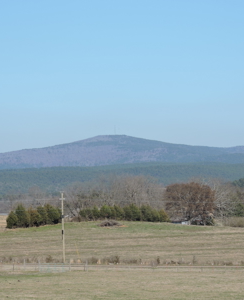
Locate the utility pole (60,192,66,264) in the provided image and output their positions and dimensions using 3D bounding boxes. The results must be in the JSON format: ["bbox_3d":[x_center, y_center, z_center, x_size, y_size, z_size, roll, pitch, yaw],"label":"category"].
[{"bbox_3d":[-8.610,11.560,290.000,0.850,10.600,0.500,-1,-1,0],"label":"utility pole"}]

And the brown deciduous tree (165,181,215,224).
[{"bbox_3d":[17.870,13.900,520.000,13.000,10.500,12.500,-1,-1,0],"label":"brown deciduous tree"}]

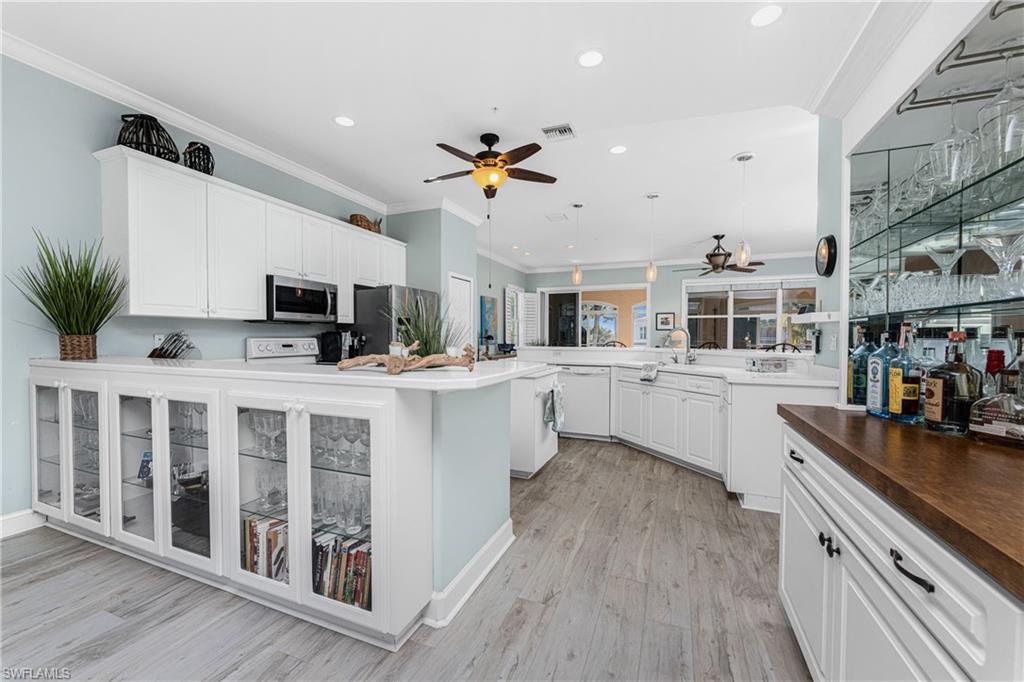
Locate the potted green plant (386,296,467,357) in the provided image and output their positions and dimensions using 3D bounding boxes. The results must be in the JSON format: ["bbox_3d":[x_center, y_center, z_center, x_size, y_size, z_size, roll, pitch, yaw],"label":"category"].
[{"bbox_3d":[-0.591,-0.037,2.715,0.580,0.570,0.580,0,1,22],"label":"potted green plant"}]

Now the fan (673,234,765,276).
[{"bbox_3d":[3.504,-1.479,6.766,1.500,0.660,1.500,0,1,22],"label":"fan"}]

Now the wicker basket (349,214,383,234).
[{"bbox_3d":[-1.736,-1.352,4.776,0.270,0.250,0.500,0,1,22],"label":"wicker basket"}]

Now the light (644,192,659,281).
[{"bbox_3d":[1.724,-1.250,4.929,0.160,1.060,0.160,0,1,22],"label":"light"}]

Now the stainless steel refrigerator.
[{"bbox_3d":[-1.464,0.269,4.761,0.820,1.730,0.920,0,1,22],"label":"stainless steel refrigerator"}]

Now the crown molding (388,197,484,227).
[{"bbox_3d":[-1.076,-1.747,5.660,0.940,0.120,1.170,0,1,22],"label":"crown molding"}]

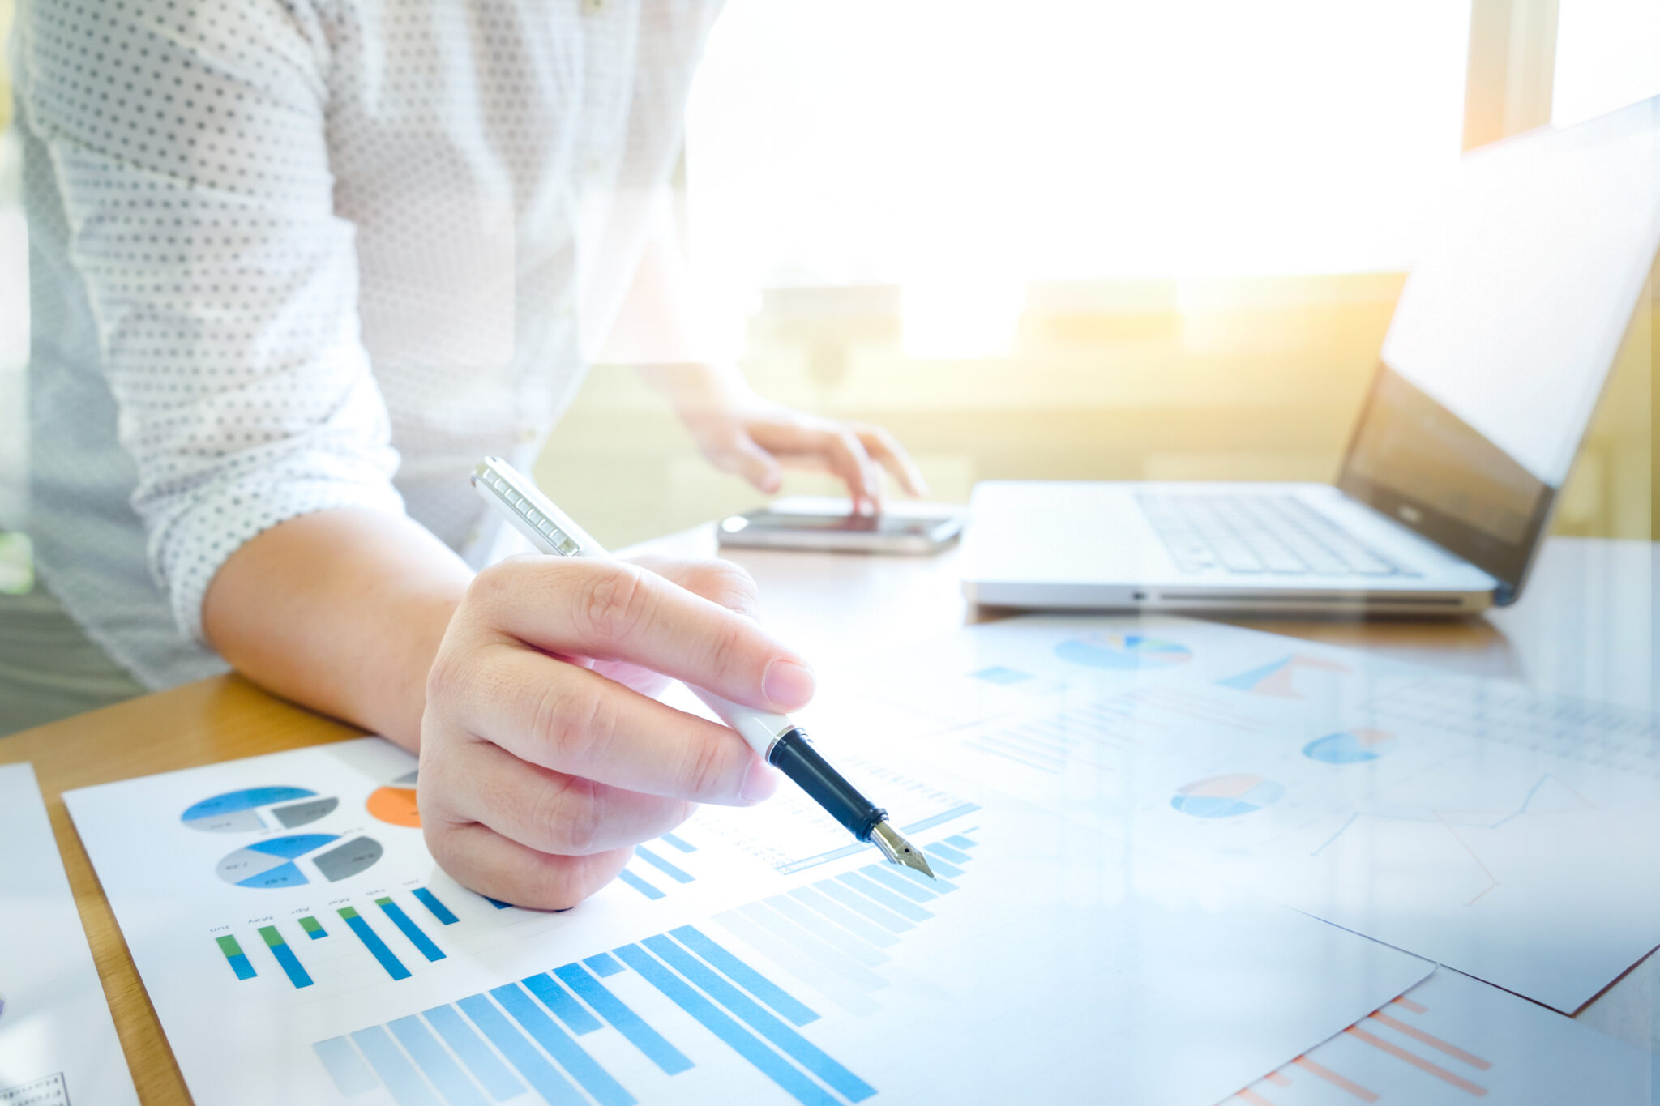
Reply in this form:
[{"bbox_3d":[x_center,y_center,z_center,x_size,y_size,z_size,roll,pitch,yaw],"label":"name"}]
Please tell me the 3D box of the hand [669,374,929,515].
[{"bbox_3d":[-0.021,-0.073,0.830,0.172,0.088,0.095,0,11,0],"label":"hand"}]

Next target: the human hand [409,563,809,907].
[{"bbox_3d":[-0.054,0.037,0.322,0.103,0.082,0.085,4,12,25],"label":"human hand"}]

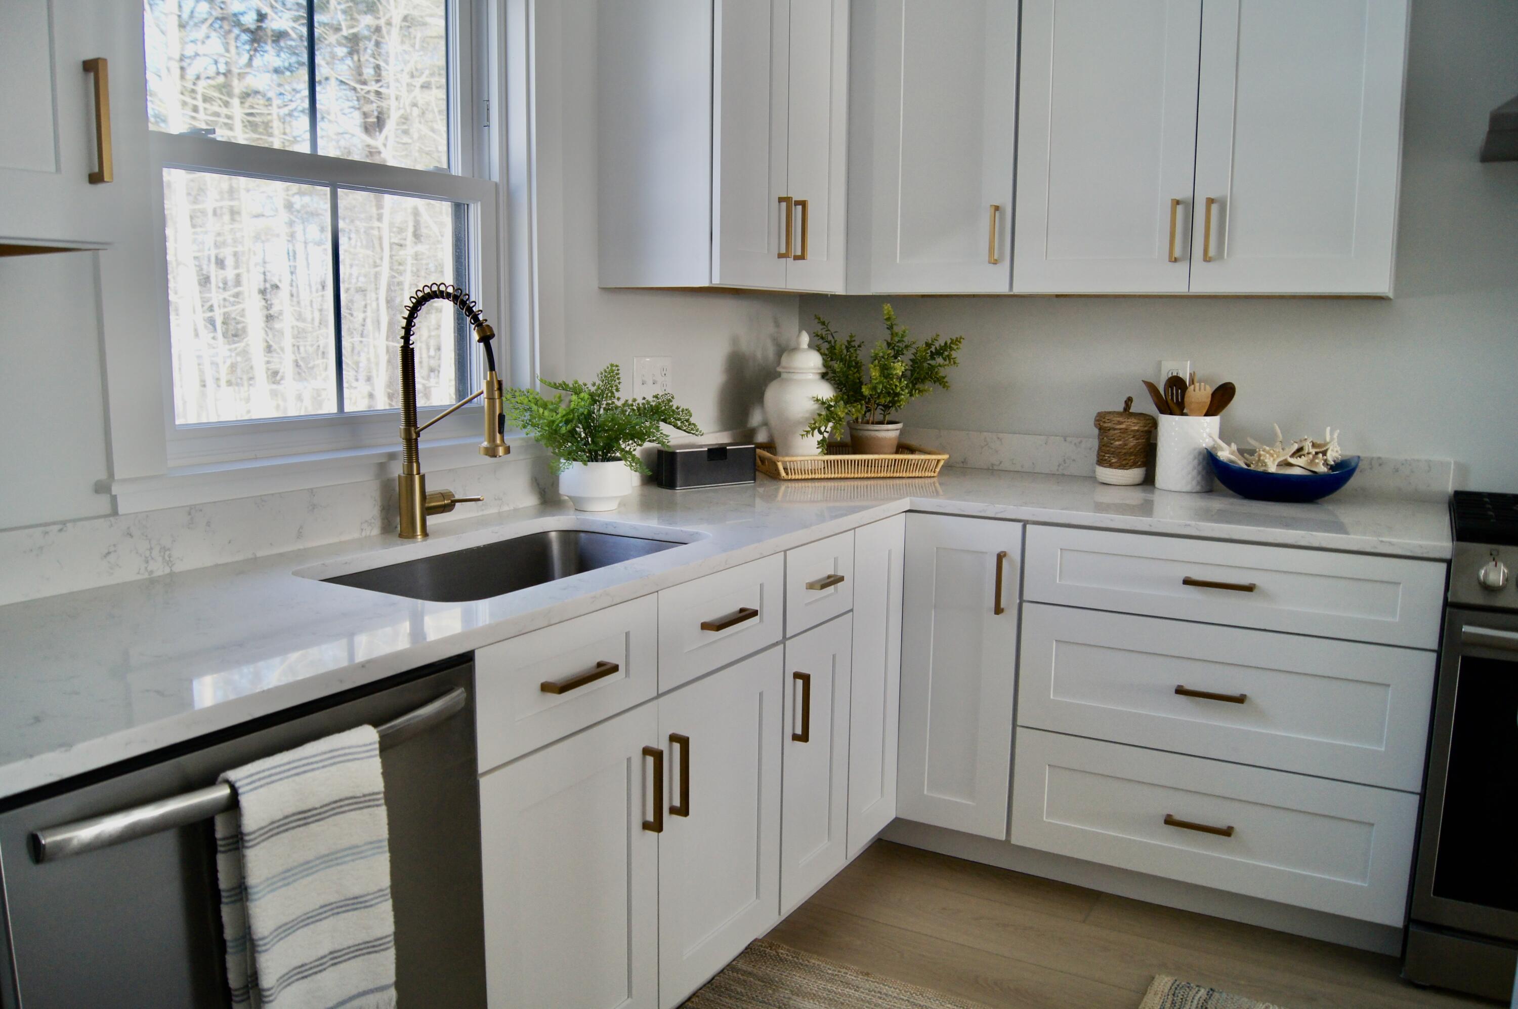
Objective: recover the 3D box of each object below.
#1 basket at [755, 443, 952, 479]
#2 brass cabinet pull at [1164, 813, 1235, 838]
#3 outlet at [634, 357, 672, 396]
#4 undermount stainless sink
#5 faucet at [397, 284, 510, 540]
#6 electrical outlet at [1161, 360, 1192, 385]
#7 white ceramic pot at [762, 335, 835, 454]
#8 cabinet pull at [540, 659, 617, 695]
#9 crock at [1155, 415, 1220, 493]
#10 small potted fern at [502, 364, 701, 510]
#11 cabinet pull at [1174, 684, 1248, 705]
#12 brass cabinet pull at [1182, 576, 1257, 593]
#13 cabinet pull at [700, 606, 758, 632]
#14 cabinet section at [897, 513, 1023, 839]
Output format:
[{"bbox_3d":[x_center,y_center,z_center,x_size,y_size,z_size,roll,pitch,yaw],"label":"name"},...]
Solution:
[{"bbox_3d":[0.240,-0.118,3.183,0.472,0.063,0.370,-1,9,-11],"label":"basket"},{"bbox_3d":[0.939,0.684,2.425,0.137,0.011,0.034,5,9,30],"label":"brass cabinet pull"},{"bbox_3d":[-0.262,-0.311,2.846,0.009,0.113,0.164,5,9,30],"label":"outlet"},{"bbox_3d":[-0.403,0.217,1.962,0.427,0.234,0.744,5,9,30],"label":"undermount stainless sink"},{"bbox_3d":[-0.533,-0.165,2.042,0.264,0.455,0.122,5,9,30],"label":"faucet"},{"bbox_3d":[1.088,-0.318,2.975,0.071,0.114,0.007,5,10,30],"label":"electrical outlet"},{"bbox_3d":[0.117,-0.287,3.151,0.201,0.376,0.201,0,8,0],"label":"white ceramic pot"},{"bbox_3d":[-0.258,0.252,1.654,0.034,0.011,0.137,5,9,30],"label":"cabinet pull"},{"bbox_3d":[1.083,-0.130,2.876,0.148,0.188,0.148,5,10,30],"label":"crock"},{"bbox_3d":[-0.327,-0.144,2.402,0.350,0.310,0.386,5,9,30],"label":"small potted fern"},{"bbox_3d":[0.956,0.401,2.406,0.137,0.011,0.034,5,10,30],"label":"cabinet pull"},{"bbox_3d":[0.959,0.167,2.370,0.137,0.011,0.034,5,10,30],"label":"brass cabinet pull"},{"bbox_3d":[-0.050,0.204,2.013,0.034,0.011,0.137,5,9,30],"label":"cabinet pull"},{"bbox_3d":[0.579,0.369,2.827,0.278,0.750,0.500,5,10,30],"label":"cabinet section"}]

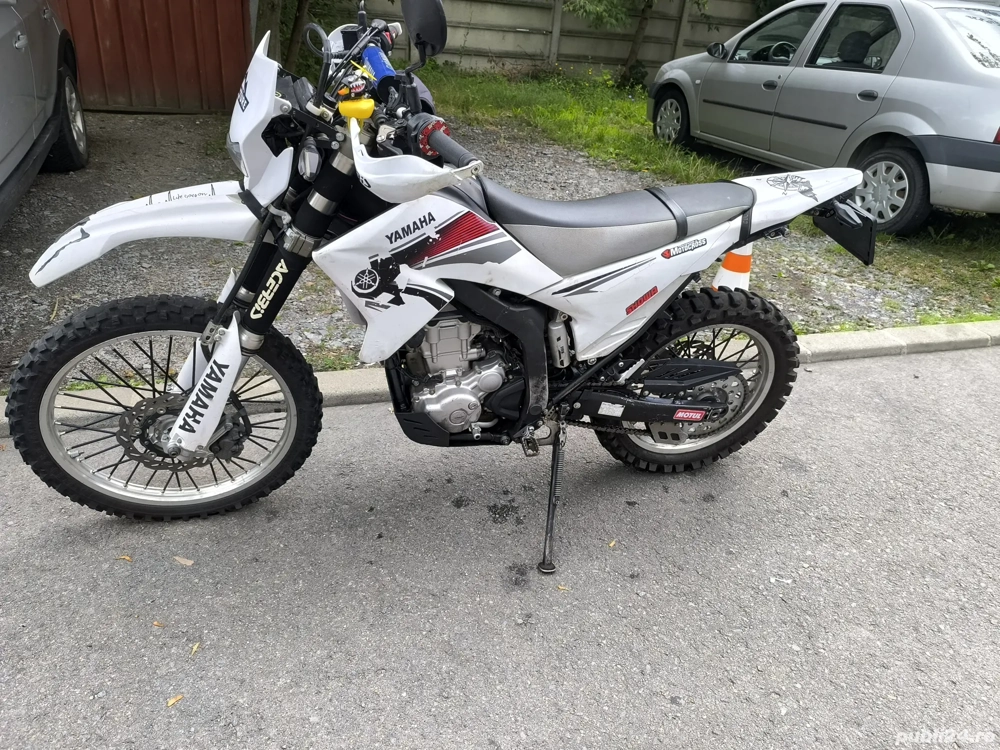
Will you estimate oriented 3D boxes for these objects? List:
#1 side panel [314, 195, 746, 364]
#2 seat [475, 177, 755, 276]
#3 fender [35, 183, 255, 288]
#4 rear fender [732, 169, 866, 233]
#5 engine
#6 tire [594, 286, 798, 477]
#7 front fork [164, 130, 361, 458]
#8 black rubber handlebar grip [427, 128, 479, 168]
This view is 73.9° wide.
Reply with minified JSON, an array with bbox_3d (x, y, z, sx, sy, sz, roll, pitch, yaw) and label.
[{"bbox_3d":[0.098,-0.205,1.527,1.008,0.418,0.171,-4,37,-15],"label":"side panel"},{"bbox_3d":[0.269,-0.380,1.611,0.685,0.202,0.237,-4,37,-15],"label":"seat"},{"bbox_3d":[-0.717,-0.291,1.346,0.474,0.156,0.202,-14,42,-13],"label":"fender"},{"bbox_3d":[0.766,-0.458,1.708,0.363,0.126,0.181,-8,38,-11],"label":"rear fender"},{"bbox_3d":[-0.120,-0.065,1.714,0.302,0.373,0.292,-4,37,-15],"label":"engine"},{"bbox_3d":[0.592,0.035,2.024,0.647,0.647,0.126,-4,37,-15],"label":"tire"},{"bbox_3d":[-0.555,-0.193,1.496,0.141,0.907,0.272,18,29,-33],"label":"front fork"},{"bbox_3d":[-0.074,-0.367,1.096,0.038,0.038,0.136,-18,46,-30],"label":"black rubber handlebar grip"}]

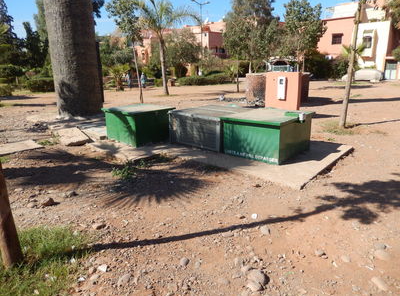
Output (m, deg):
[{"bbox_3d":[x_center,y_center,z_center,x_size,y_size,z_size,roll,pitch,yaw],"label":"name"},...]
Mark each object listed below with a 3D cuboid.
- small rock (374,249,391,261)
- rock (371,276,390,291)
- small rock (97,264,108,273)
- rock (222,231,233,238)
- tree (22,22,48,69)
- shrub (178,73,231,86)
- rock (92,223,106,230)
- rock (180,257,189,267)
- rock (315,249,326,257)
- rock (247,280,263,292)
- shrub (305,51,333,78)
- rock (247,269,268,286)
[{"bbox_3d":[1.509,0.879,2.386,0.109,0.063,0.125,9,18,34],"label":"small rock"},{"bbox_3d":[1.243,0.942,2.000,0.070,0.047,0.113,-7,16,-23],"label":"rock"},{"bbox_3d":[-0.786,0.971,2.325,0.073,0.048,0.070,-8,16,-21],"label":"small rock"},{"bbox_3d":[0.254,0.788,2.615,0.095,0.045,0.057,1,15,6],"label":"rock"},{"bbox_3d":[-16.171,-8.936,28.793,2.516,6.633,2.516,-9,16,-26],"label":"tree"},{"bbox_3d":[0.760,-8.680,36.842,7.663,1.200,2.000,-7,15,-19],"label":"shrub"},{"bbox_3d":[-1.024,0.802,2.953,0.131,0.069,0.097,-7,16,-21],"label":"rock"},{"bbox_3d":[-0.117,0.886,2.250,0.070,0.047,0.083,-1,15,-4],"label":"rock"},{"bbox_3d":[0.980,0.851,2.356,0.076,0.043,0.062,6,16,24],"label":"rock"},{"bbox_3d":[0.392,0.995,2.080,0.106,0.059,0.094,1,15,11],"label":"rock"},{"bbox_3d":[14.356,-10.055,35.000,3.453,3.443,2.944,5,16,21],"label":"shrub"},{"bbox_3d":[0.406,0.918,2.046,0.140,0.084,0.132,3,15,12],"label":"rock"}]

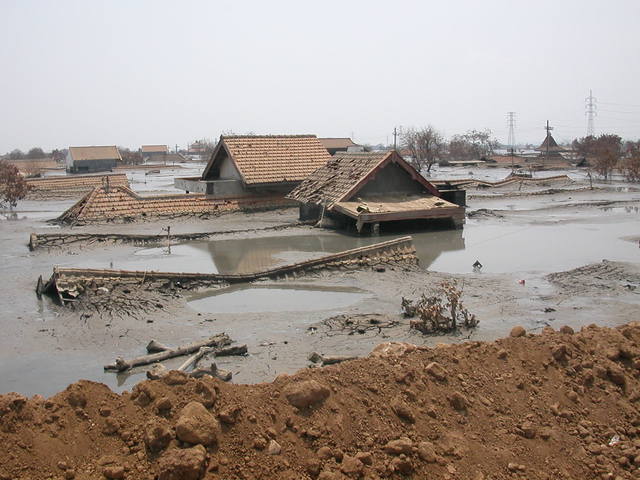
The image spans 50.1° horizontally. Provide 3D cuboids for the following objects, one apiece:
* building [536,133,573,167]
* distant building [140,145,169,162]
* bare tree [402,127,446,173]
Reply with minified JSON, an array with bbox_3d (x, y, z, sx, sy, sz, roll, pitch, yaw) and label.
[{"bbox_3d":[34.694,-13.389,101.213,4.800,5.000,4.800,-3,8,-15],"label":"building"},{"bbox_3d":[-39.578,-20.686,163.599,6.200,4.400,5.500,-4,8,-22],"label":"distant building"},{"bbox_3d":[11.890,-10.382,79.357,4.900,5.500,4.900,-1,8,0],"label":"bare tree"}]

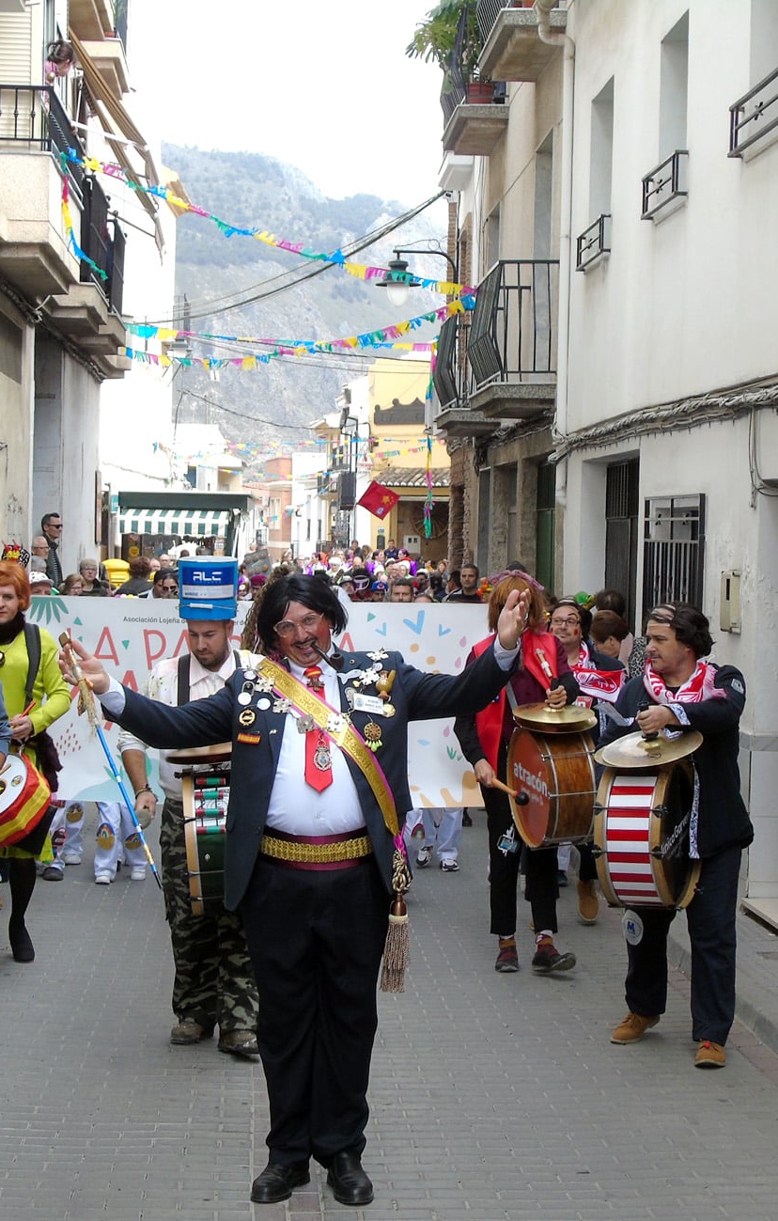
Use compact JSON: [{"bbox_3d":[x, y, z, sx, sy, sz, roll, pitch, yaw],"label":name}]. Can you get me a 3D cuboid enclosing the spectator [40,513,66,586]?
[{"bbox_3d":[-3.367,-0.093,21.534,0.320,1.750,0.480,1,2,-2],"label":"spectator"}]

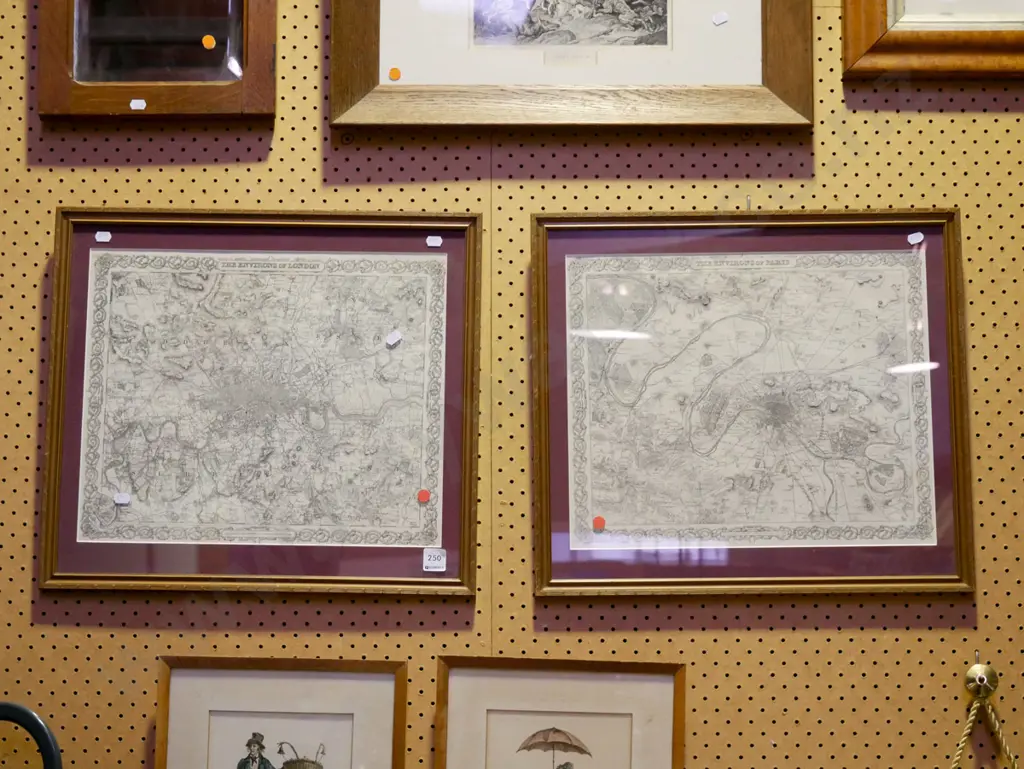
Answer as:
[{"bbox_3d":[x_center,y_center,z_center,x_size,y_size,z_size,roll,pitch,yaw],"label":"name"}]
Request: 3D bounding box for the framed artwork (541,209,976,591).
[{"bbox_3d":[0.266,0.019,2.393,0.484,0.431,0.025,-1,-8,1],"label":"framed artwork"}]

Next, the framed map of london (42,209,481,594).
[{"bbox_3d":[-0.278,0.018,2.396,0.482,0.430,0.025,1,-8,0],"label":"framed map of london"}]

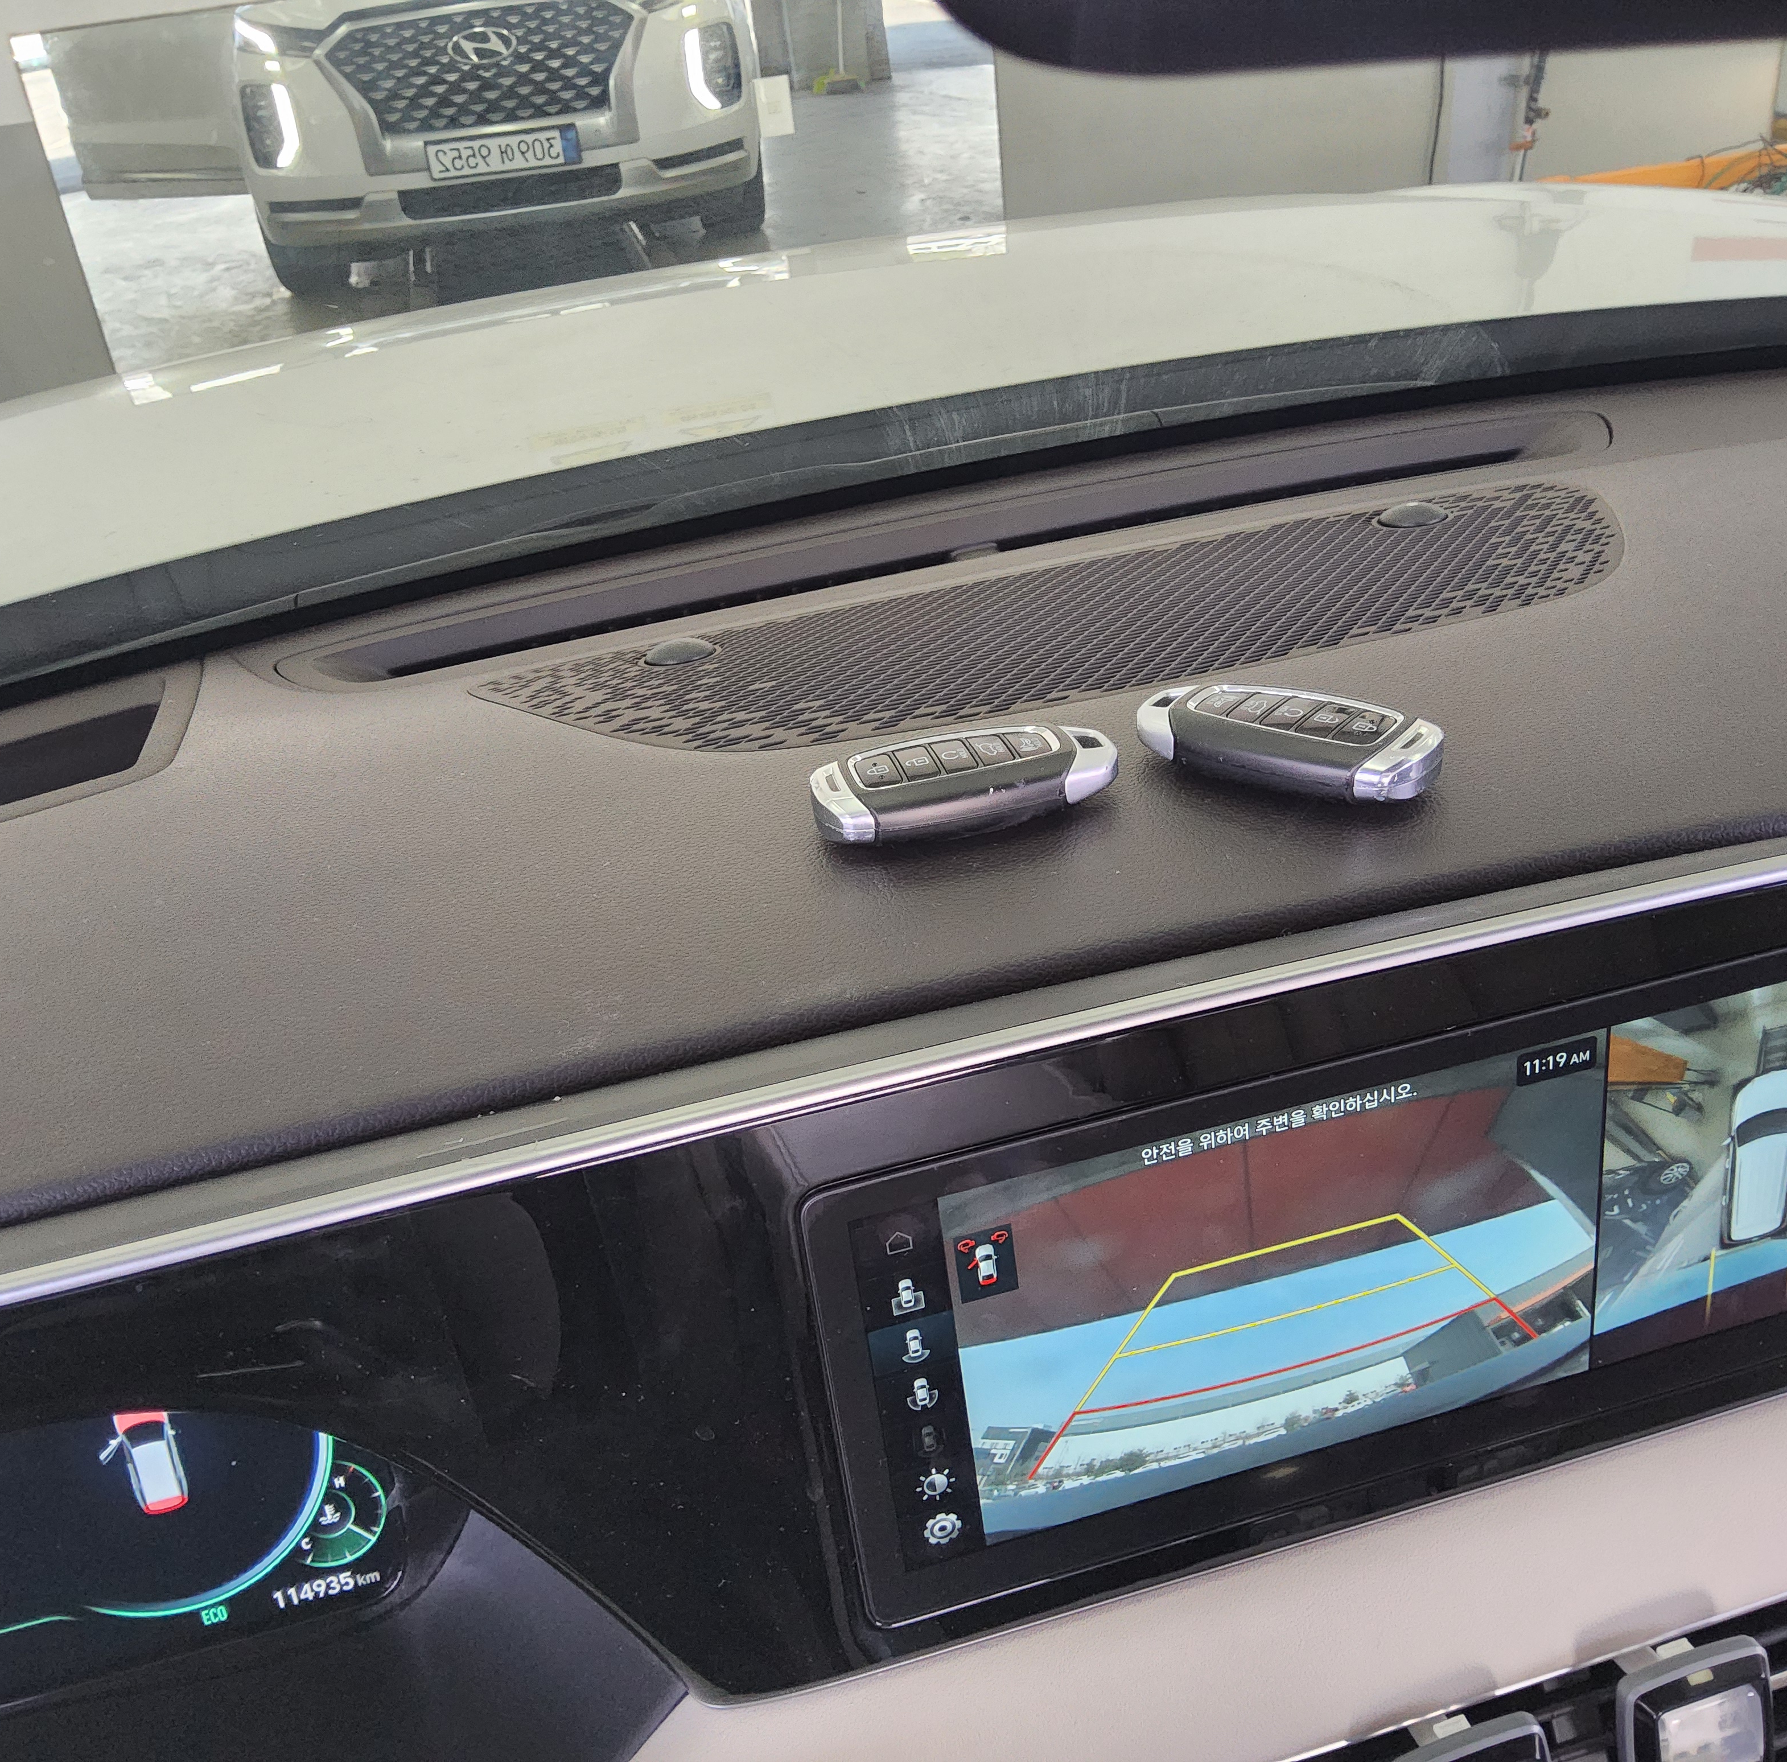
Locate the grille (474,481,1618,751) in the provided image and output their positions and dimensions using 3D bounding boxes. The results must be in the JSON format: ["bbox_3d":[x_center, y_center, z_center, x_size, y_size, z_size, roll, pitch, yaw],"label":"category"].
[{"bbox_3d":[0.064,-0.080,0.534,0.384,0.014,0.122,-13,30,-10],"label":"grille"}]

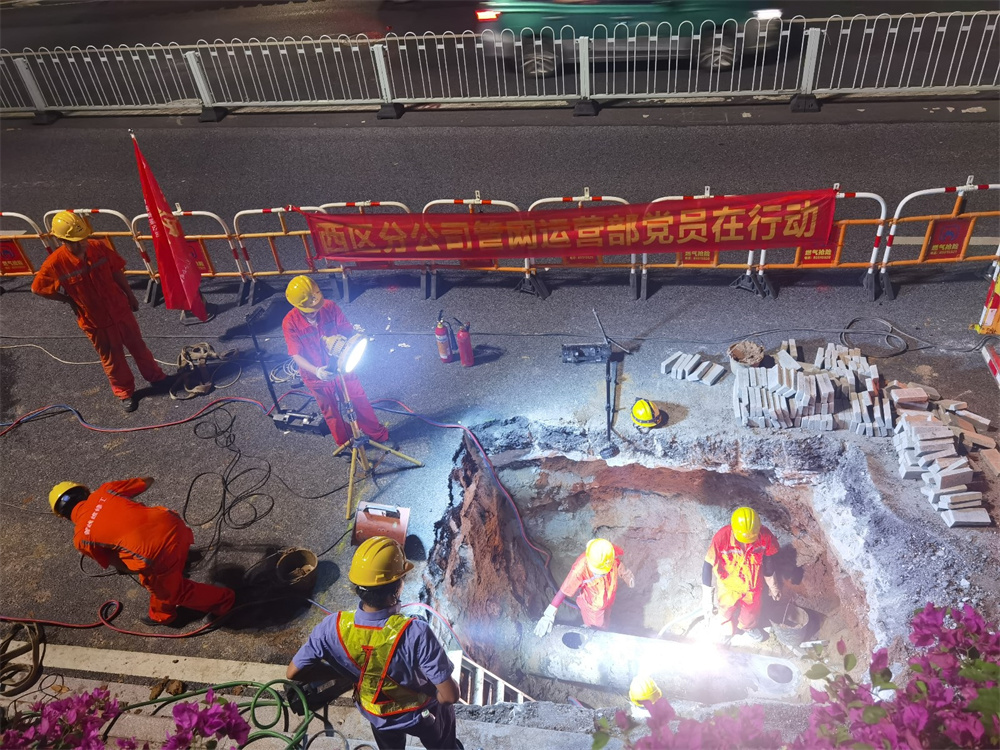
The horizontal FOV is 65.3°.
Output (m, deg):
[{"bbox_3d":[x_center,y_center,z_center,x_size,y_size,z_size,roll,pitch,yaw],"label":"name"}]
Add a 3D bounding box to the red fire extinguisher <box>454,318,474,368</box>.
[{"bbox_3d":[-0.305,-0.296,6.704,0.150,0.465,0.140,-4,39,3],"label":"red fire extinguisher"}]

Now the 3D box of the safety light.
[{"bbox_3d":[-1.019,-0.139,5.160,0.200,0.290,0.290,30,50,16],"label":"safety light"}]

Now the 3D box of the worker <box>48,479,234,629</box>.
[{"bbox_3d":[-2.020,1.103,4.719,0.680,1.060,0.580,4,41,13],"label":"worker"}]

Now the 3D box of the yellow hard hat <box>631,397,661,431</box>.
[{"bbox_3d":[1.135,0.277,6.035,0.220,0.160,0.280,-33,46,-28],"label":"yellow hard hat"}]

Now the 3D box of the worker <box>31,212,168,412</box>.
[{"bbox_3d":[-3.242,-0.509,6.396,0.670,1.730,0.440,-27,44,-23],"label":"worker"}]

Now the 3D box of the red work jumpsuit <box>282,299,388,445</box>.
[{"bbox_3d":[-1.173,0.013,5.713,0.530,1.360,0.420,-25,43,-21],"label":"red work jumpsuit"}]

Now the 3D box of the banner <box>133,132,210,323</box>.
[{"bbox_3d":[-3.131,-1.328,7.262,0.380,1.780,0.220,-20,41,-23],"label":"banner"}]

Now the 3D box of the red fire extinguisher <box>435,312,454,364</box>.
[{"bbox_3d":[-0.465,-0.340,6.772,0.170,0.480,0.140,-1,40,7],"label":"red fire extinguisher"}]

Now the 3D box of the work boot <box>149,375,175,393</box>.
[{"bbox_3d":[-3.049,0.048,6.955,0.280,0.130,0.110,17,45,26],"label":"work boot"}]

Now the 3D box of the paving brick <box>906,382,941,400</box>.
[{"bbox_3d":[3.254,0.126,5.972,0.205,0.055,0.105,13,43,22],"label":"paving brick"}]

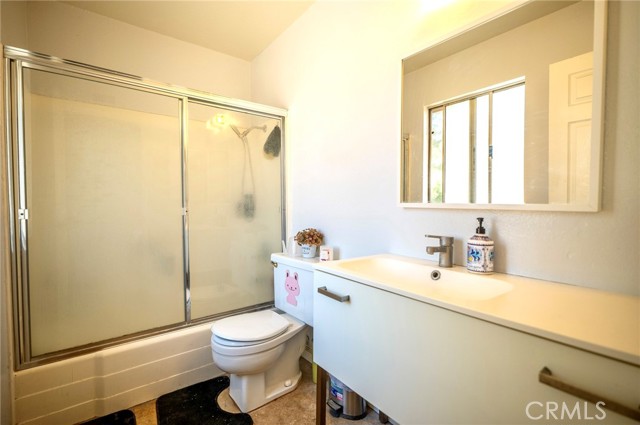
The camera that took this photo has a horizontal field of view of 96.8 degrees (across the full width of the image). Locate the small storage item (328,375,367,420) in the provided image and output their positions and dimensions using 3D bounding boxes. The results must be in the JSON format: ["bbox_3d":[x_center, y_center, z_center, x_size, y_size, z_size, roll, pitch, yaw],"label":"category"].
[{"bbox_3d":[0.142,0.943,1.538,0.231,0.281,0.203,-2,2,-37],"label":"small storage item"}]

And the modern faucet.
[{"bbox_3d":[0.464,0.151,1.107,0.155,0.135,0.050,-2,2,-37],"label":"modern faucet"}]

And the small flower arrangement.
[{"bbox_3d":[-0.073,0.167,1.828,0.167,0.124,0.177,0,2,0],"label":"small flower arrangement"}]

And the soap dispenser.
[{"bbox_3d":[0.593,0.120,1.040,0.086,0.199,0.084,-2,2,-43],"label":"soap dispenser"}]

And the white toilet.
[{"bbox_3d":[-0.296,0.691,1.733,0.655,0.778,0.502,-2,2,-37],"label":"white toilet"}]

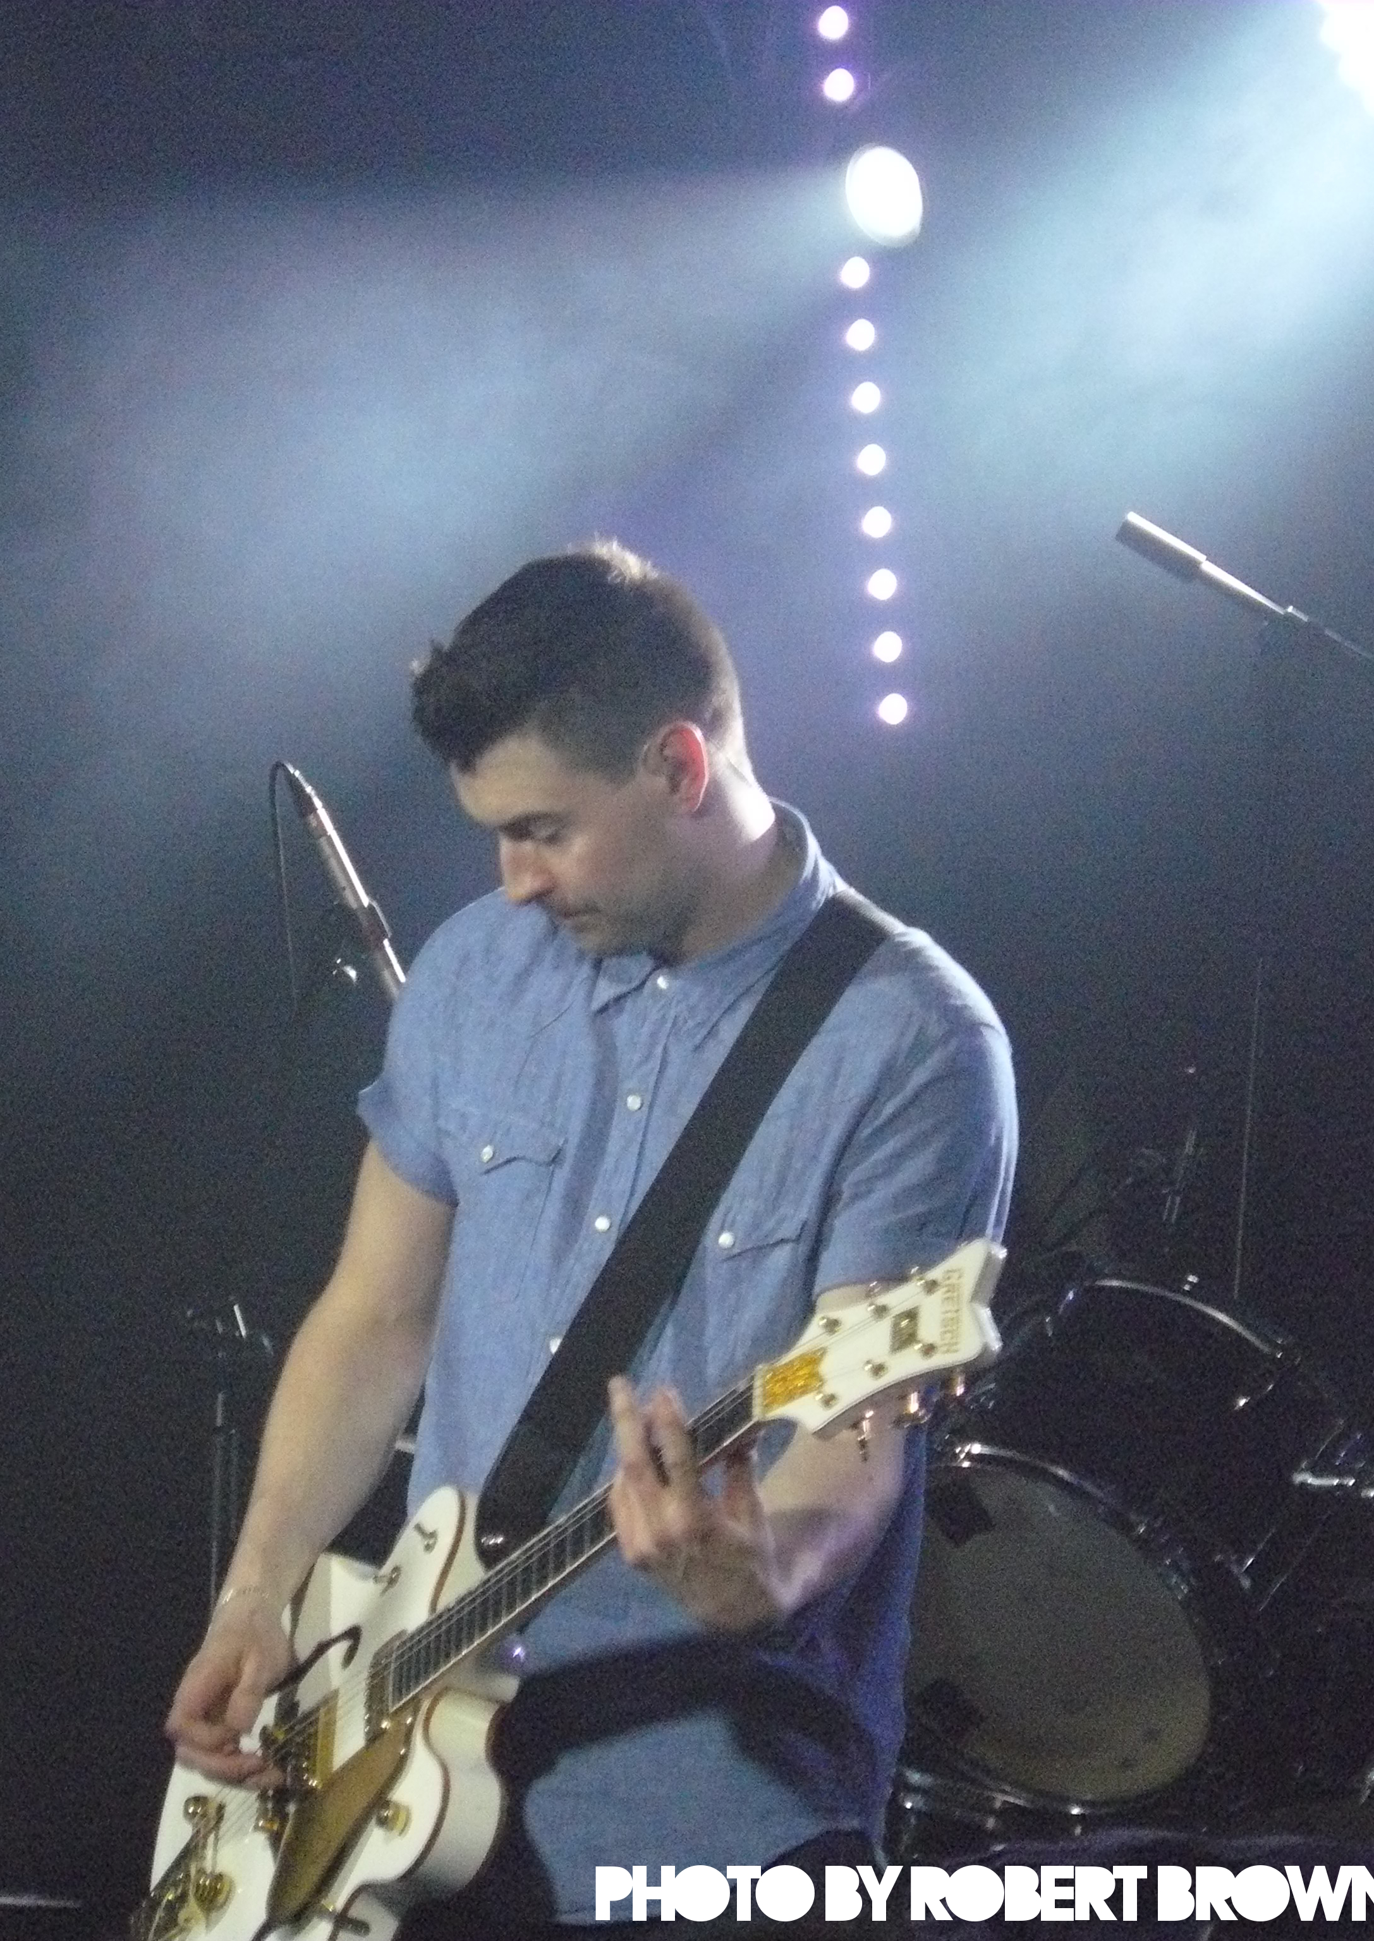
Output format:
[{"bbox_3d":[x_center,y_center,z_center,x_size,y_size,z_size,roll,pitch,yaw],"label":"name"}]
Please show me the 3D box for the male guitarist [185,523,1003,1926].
[{"bbox_3d":[-0.075,0.560,9.750,0.620,1.710,0.500,0,-4,37],"label":"male guitarist"}]

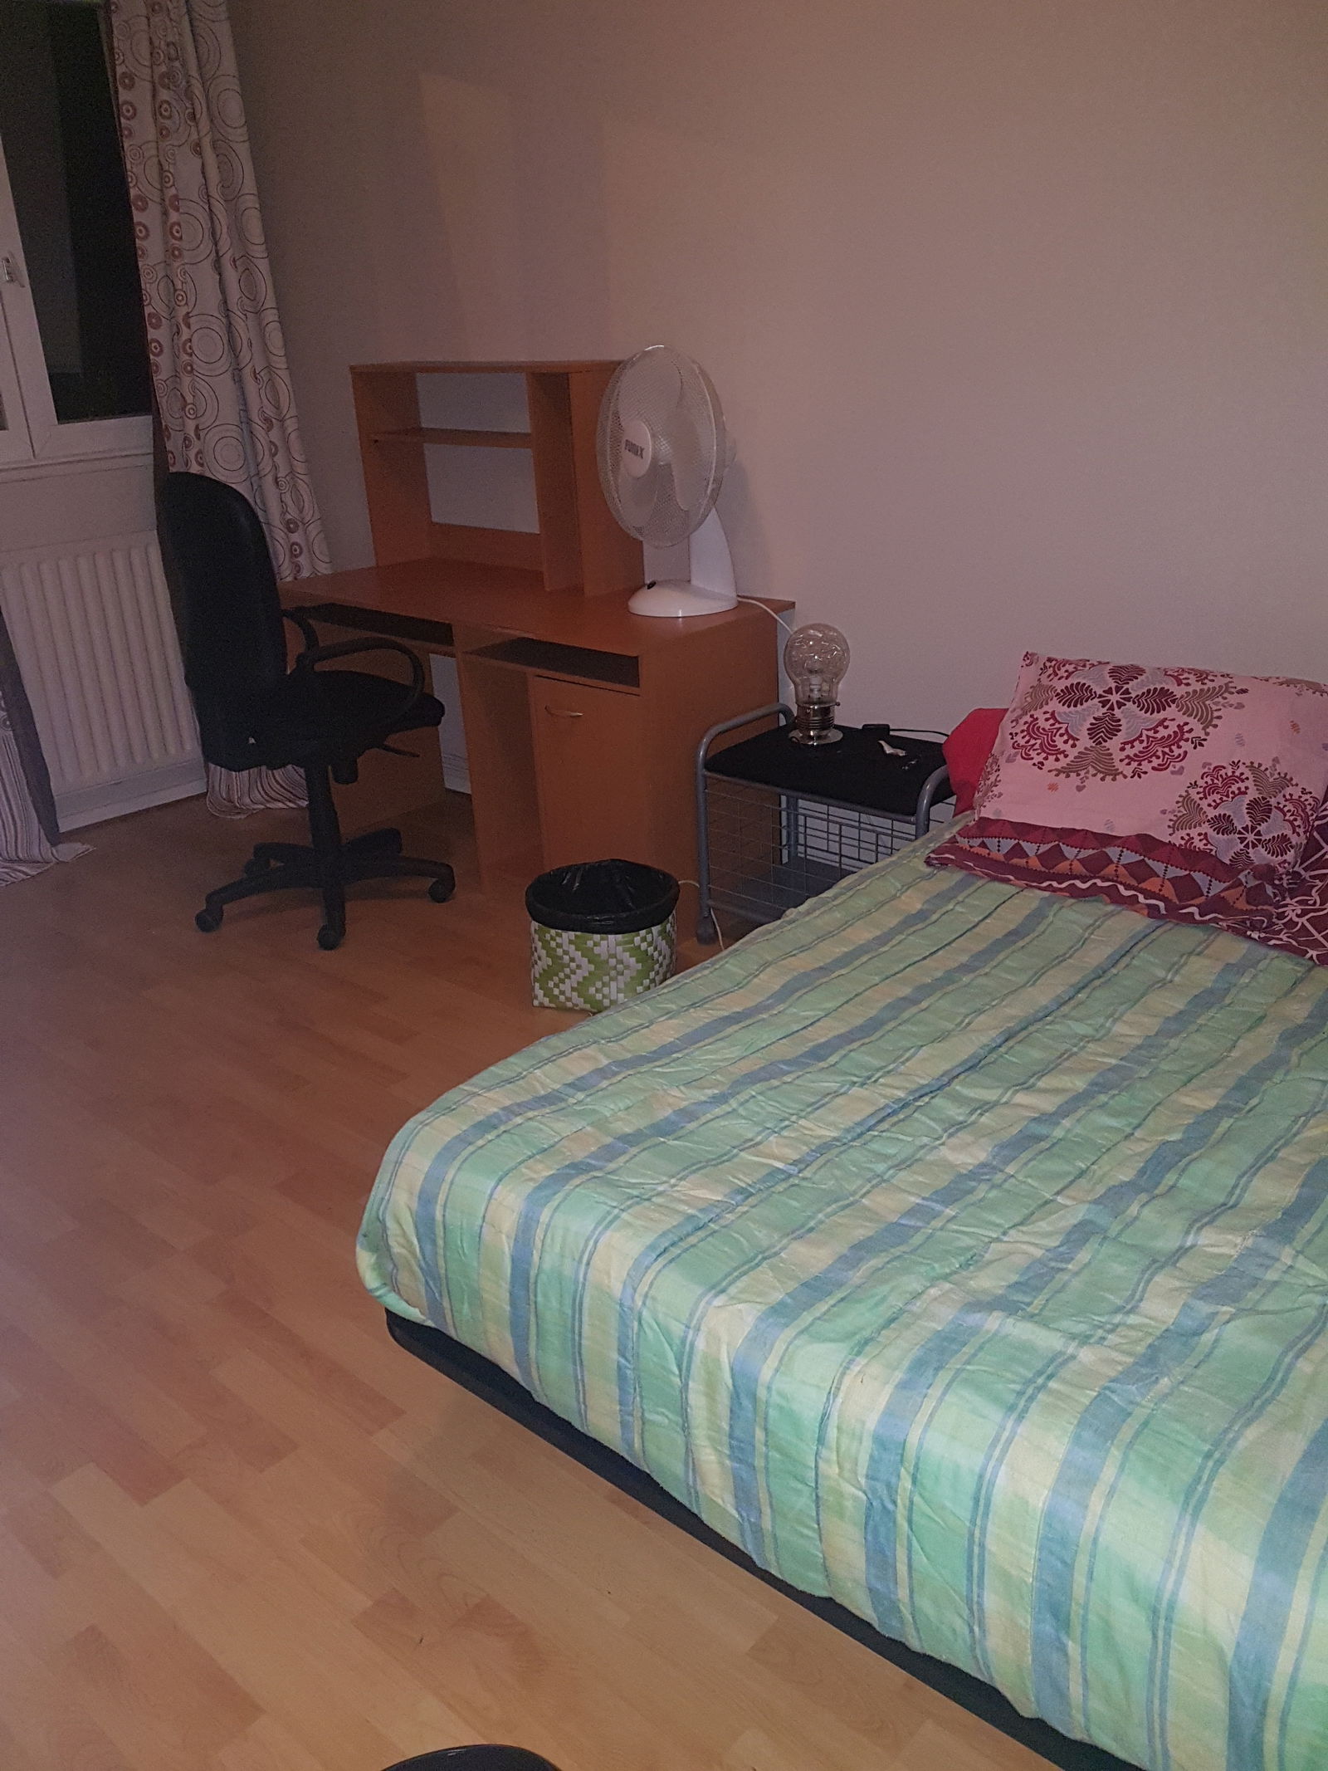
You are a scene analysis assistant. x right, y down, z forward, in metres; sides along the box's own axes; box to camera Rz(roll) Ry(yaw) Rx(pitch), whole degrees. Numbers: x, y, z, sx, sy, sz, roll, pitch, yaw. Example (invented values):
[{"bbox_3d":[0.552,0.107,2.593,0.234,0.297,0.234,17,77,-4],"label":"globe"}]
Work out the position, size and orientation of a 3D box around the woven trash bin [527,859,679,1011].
[{"bbox_3d":[-0.125,0.121,2.874,0.315,0.245,0.315,-2,23,1],"label":"woven trash bin"}]

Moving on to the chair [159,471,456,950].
[{"bbox_3d":[-0.920,-0.464,3.258,0.620,1.080,0.640,19,31,41],"label":"chair"}]

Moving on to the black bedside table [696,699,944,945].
[{"bbox_3d":[0.412,-0.090,2.966,0.575,0.513,0.390,16,30,37],"label":"black bedside table"}]

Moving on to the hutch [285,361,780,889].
[{"bbox_3d":[-0.353,-0.629,3.350,1.335,1.264,0.496,18,31,39],"label":"hutch"}]

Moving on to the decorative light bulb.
[{"bbox_3d":[0.347,-0.465,3.029,0.152,0.264,0.152,-2,23,1],"label":"decorative light bulb"}]

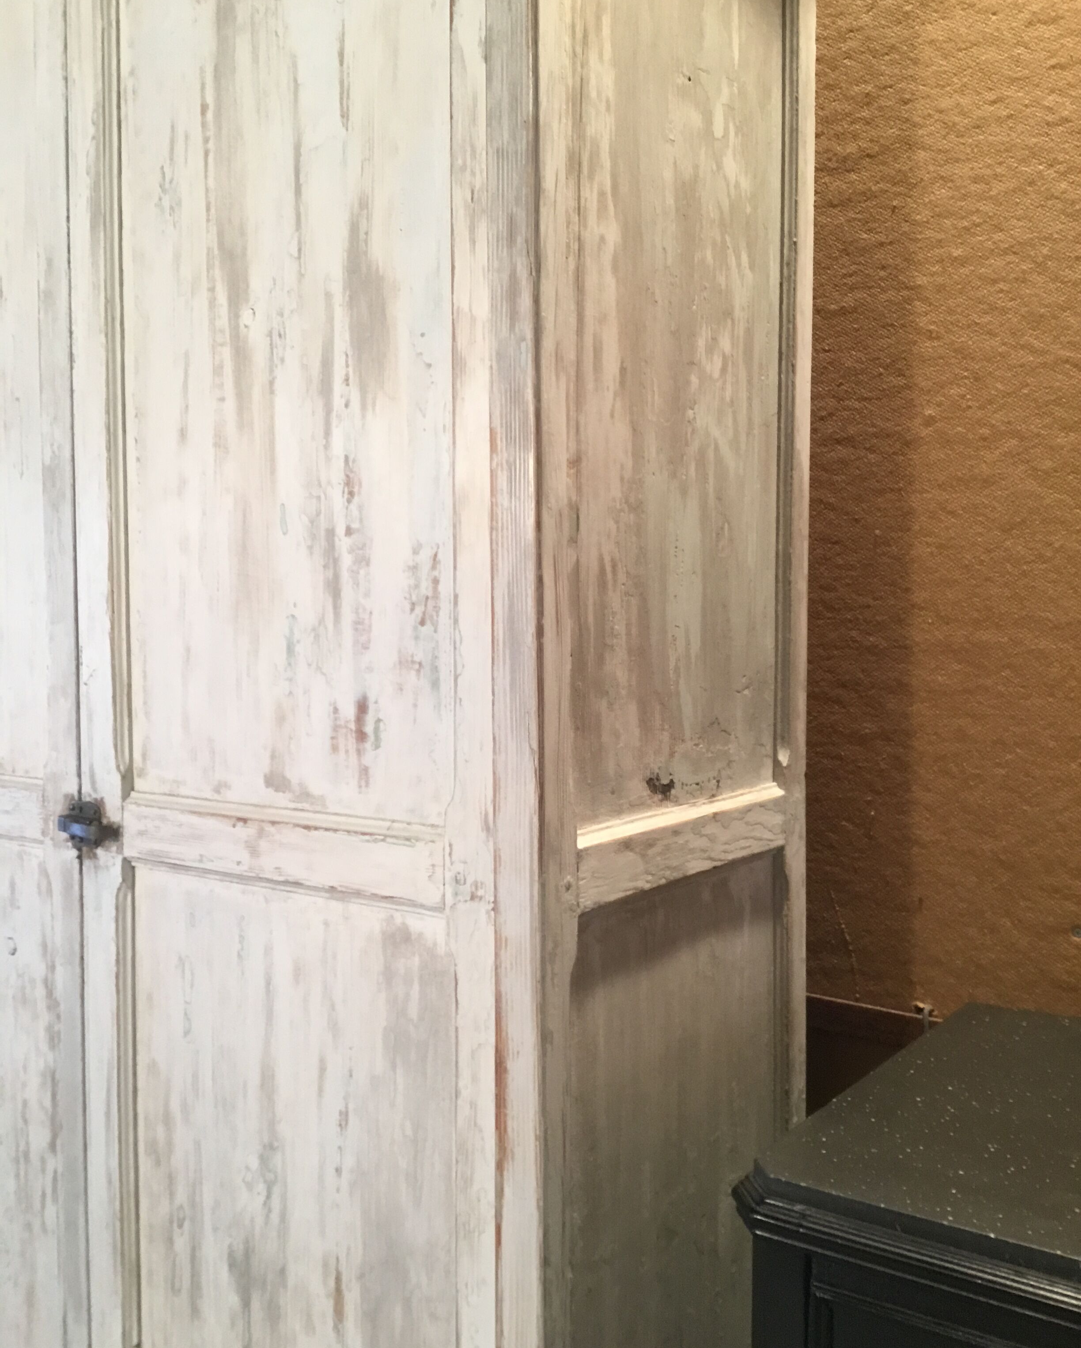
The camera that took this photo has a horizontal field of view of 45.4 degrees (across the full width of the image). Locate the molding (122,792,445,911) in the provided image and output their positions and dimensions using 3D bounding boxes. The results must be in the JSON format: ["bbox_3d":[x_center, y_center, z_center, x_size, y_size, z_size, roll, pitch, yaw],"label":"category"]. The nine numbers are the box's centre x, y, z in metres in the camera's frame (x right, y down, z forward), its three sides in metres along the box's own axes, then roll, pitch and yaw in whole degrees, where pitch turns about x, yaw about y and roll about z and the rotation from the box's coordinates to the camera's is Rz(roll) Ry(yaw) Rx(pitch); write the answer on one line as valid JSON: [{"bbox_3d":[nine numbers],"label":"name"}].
[{"bbox_3d":[-0.266,0.171,1.290,0.453,0.077,0.025,2,3,35],"label":"molding"}]

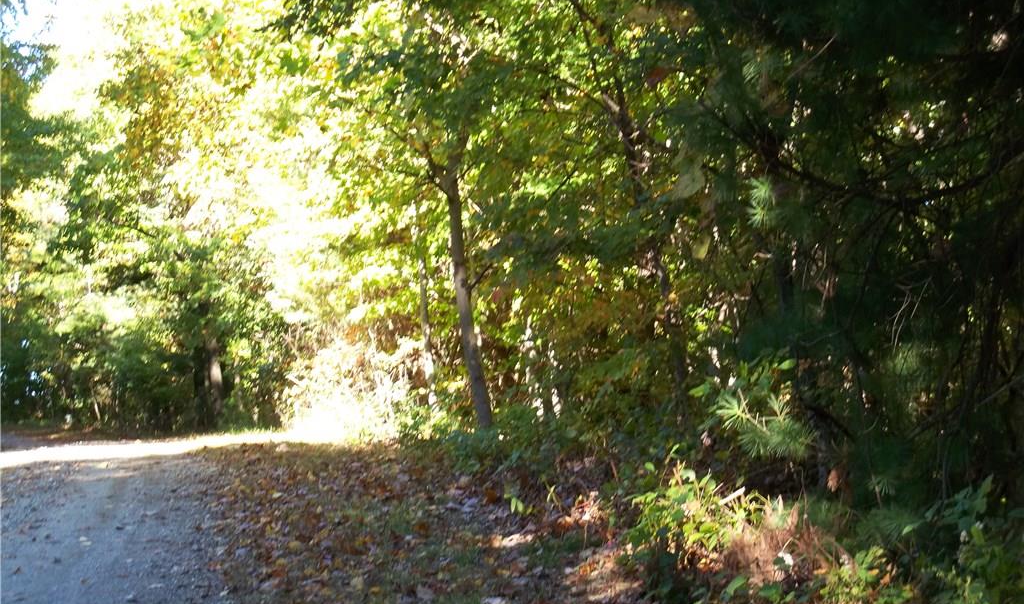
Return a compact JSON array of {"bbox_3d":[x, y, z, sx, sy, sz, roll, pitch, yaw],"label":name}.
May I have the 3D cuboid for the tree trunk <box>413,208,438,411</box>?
[{"bbox_3d":[-0.956,0.071,26.000,0.100,2.205,0.100,-5,0,0],"label":"tree trunk"}]

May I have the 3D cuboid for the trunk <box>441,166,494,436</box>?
[{"bbox_3d":[-0.418,0.005,22.000,0.165,2.426,0.165,-9,0,0],"label":"trunk"}]

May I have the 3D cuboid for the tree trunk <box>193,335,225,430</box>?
[{"bbox_3d":[-3.719,0.993,29.000,0.360,1.190,0.340,-2,0,0],"label":"tree trunk"}]

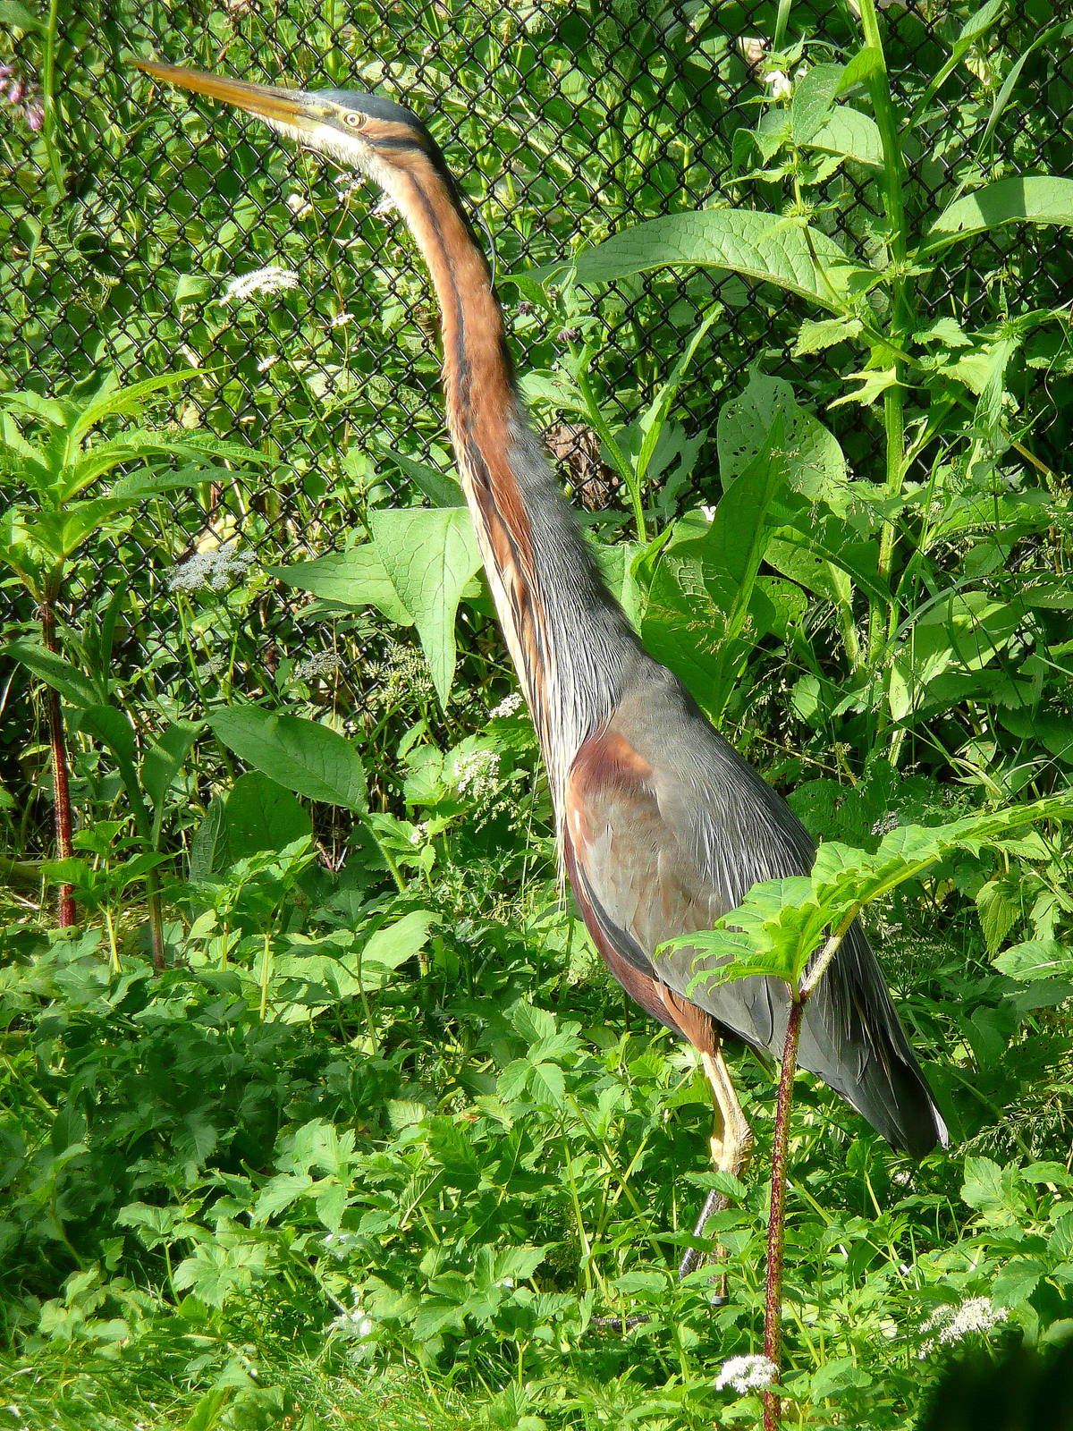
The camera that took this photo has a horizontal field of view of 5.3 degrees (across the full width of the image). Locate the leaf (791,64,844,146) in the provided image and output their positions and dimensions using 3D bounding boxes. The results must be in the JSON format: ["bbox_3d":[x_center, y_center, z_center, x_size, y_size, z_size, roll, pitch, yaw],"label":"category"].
[{"bbox_3d":[0.213,-0.462,8.750,0.044,0.063,0.035,-1,8,0],"label":"leaf"}]

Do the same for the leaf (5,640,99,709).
[{"bbox_3d":[-0.402,-0.034,9.600,0.092,0.027,0.030,32,31,-6],"label":"leaf"}]

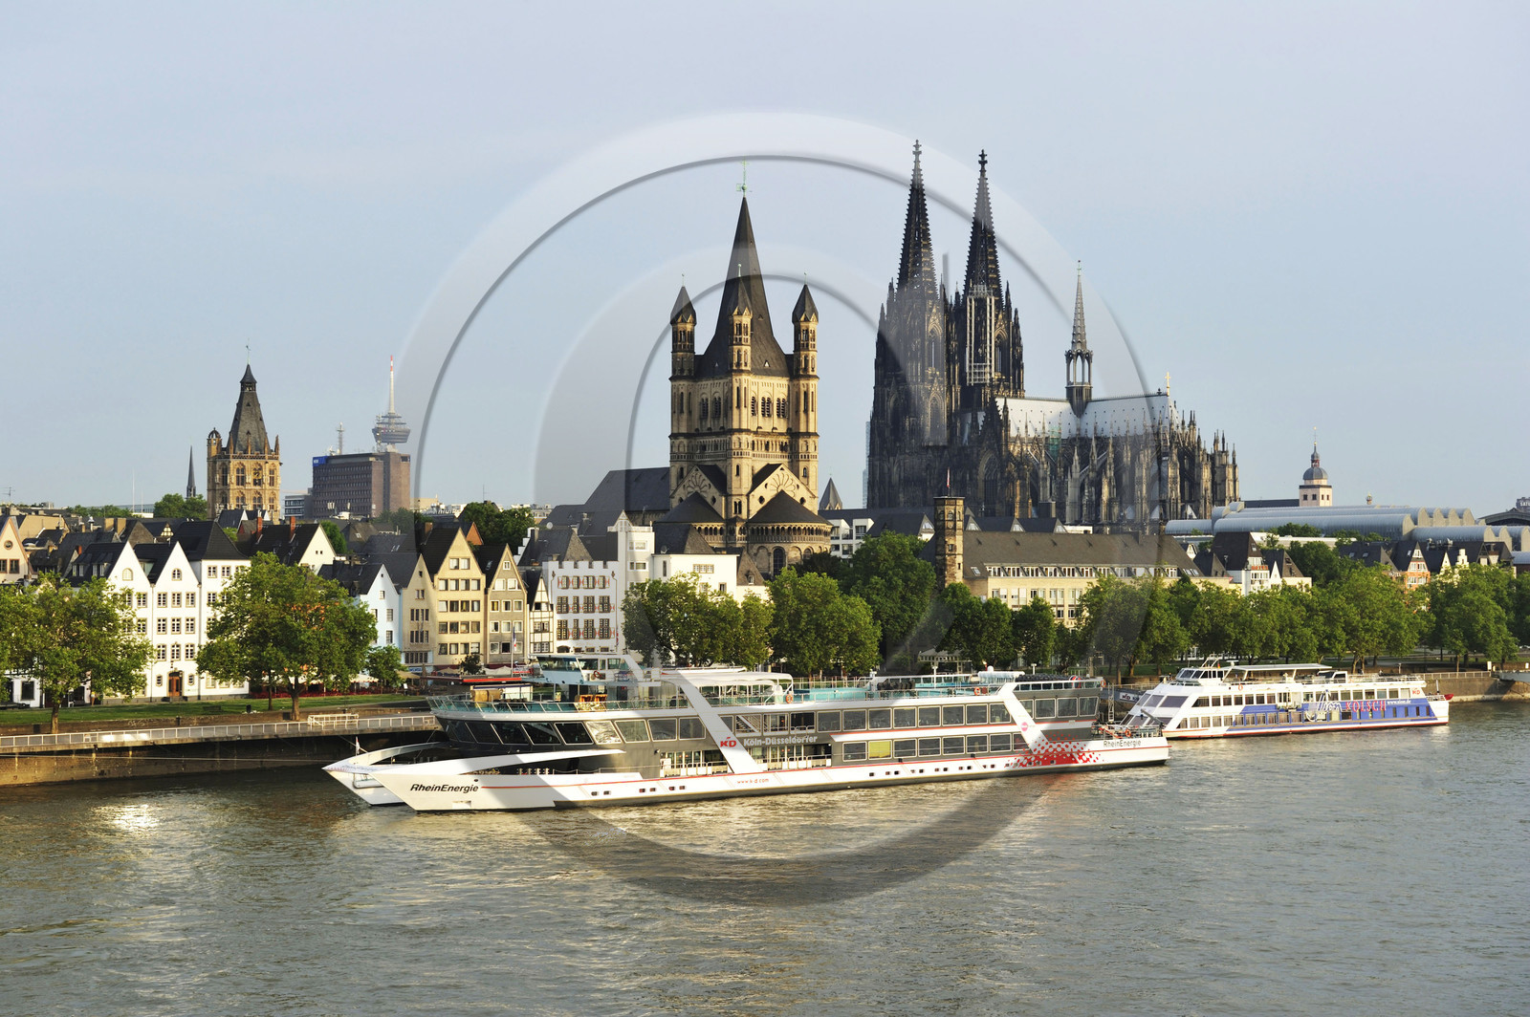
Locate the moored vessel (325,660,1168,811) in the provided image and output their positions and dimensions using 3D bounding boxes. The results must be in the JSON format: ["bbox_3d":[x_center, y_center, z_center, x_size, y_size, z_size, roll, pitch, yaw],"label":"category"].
[{"bbox_3d":[1.391,20.474,227.498,90.500,12.800,15.000,1,-2,-32],"label":"moored vessel"}]

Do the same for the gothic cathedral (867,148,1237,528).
[{"bbox_3d":[99.260,-50.458,783.086,86.000,155.000,145.000,1,-2,-37],"label":"gothic cathedral"}]

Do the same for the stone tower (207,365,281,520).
[{"bbox_3d":[-112.316,-4.831,505.084,13.200,53.500,13.200,1,-2,-35],"label":"stone tower"}]

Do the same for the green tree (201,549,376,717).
[{"bbox_3d":[-50.183,13.468,244.601,18.500,17.800,17.000,0,-2,-12],"label":"green tree"}]

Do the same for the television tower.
[{"bbox_3d":[-425.542,-39.807,2662.523,43.000,262.000,43.000,0,-2,0],"label":"television tower"}]

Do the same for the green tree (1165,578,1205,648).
[{"bbox_3d":[69.470,17.930,385.000,9.200,13.400,9.000,0,-2,10],"label":"green tree"}]

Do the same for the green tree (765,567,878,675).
[{"bbox_3d":[7.369,15.770,293.548,13.500,16.400,12.500,0,-2,1],"label":"green tree"}]

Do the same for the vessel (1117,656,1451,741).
[{"bbox_3d":[66.126,23.329,296.932,51.500,9.500,10.200,1,-2,-36],"label":"vessel"}]

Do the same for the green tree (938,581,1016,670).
[{"bbox_3d":[29.646,17.538,327.780,10.744,14.266,10.744,0,-2,0],"label":"green tree"}]

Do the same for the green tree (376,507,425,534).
[{"bbox_3d":[-80.889,8.896,519.709,11.458,18.866,11.458,0,-2,0],"label":"green tree"}]

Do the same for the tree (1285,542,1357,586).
[{"bbox_3d":[104.370,13.670,438.000,14.000,16.000,13.000,0,-2,13],"label":"tree"}]

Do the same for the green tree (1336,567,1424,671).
[{"bbox_3d":[99.950,18.130,381.000,14.200,17.600,13.500,0,-2,15],"label":"green tree"}]

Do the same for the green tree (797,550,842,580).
[{"bbox_3d":[8.262,14.475,354.620,9.500,16.000,9.500,0,-2,1],"label":"green tree"}]

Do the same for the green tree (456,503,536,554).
[{"bbox_3d":[-47.556,9.368,414.671,13.806,21.295,13.806,0,-2,0],"label":"green tree"}]

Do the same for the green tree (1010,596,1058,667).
[{"bbox_3d":[39.024,18.607,337.810,6.574,12.308,6.574,0,-2,0],"label":"green tree"}]

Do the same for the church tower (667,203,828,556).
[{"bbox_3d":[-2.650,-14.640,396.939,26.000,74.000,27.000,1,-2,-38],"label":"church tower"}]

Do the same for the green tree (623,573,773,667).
[{"bbox_3d":[-8.485,16.012,293.756,18.012,15.780,18.012,0,-2,0],"label":"green tree"}]

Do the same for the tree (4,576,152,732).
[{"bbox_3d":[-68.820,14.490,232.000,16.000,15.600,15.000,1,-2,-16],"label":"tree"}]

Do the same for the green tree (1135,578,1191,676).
[{"bbox_3d":[59.669,17.636,349.776,8.419,14.498,8.419,0,-2,0],"label":"green tree"}]

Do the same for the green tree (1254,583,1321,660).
[{"bbox_3d":[82.670,19.030,370.000,11.000,14.200,10.500,0,-2,13],"label":"green tree"}]

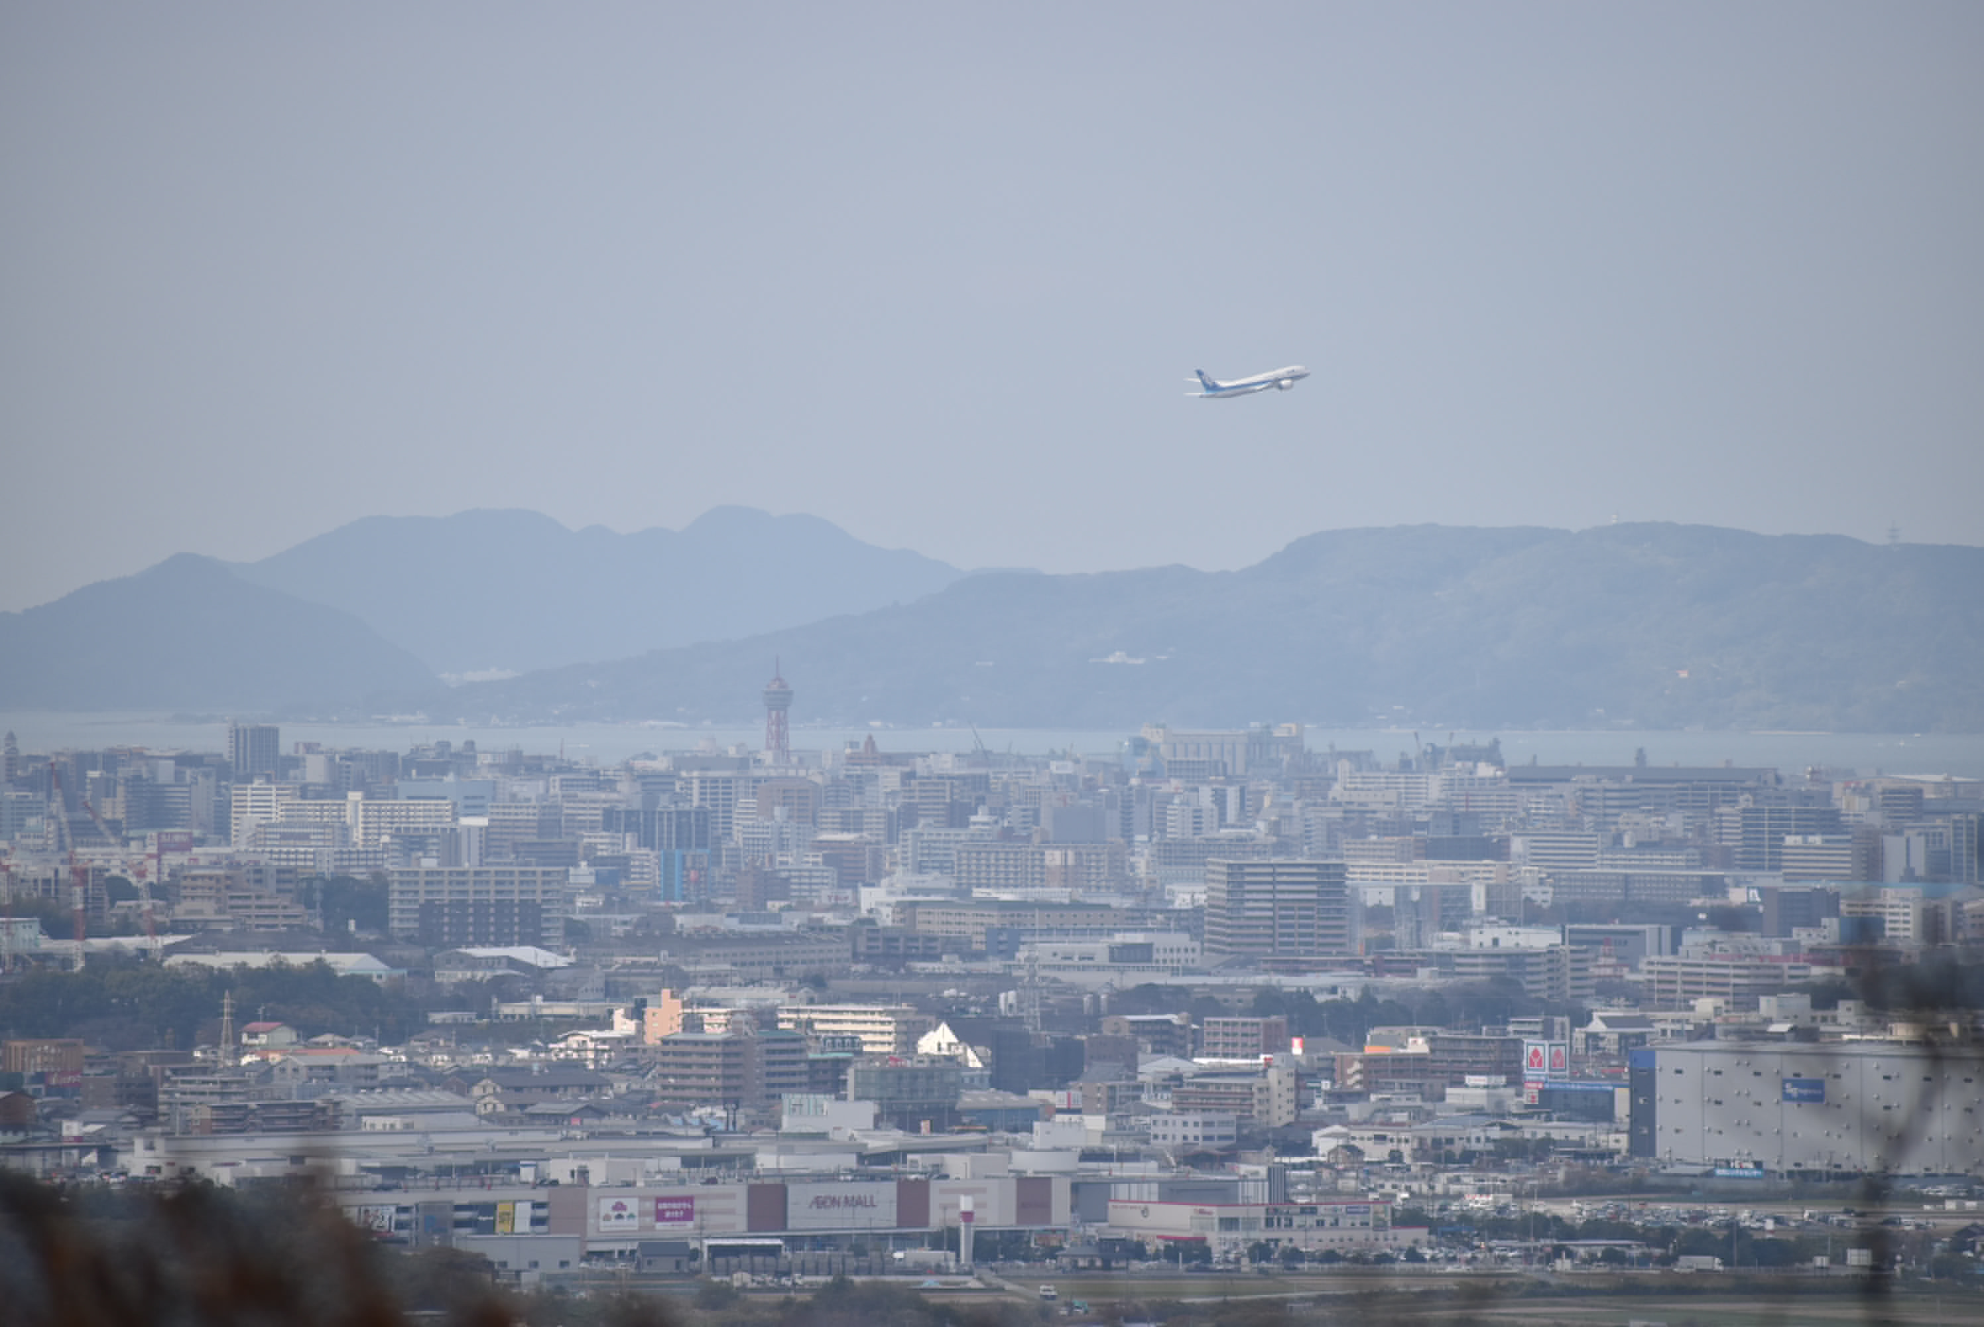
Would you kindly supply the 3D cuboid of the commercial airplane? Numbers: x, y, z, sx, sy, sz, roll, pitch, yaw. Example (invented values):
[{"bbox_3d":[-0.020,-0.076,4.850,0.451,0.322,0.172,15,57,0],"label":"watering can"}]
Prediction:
[{"bbox_3d":[110.690,-122.340,8440.000,59.800,16.600,60.100,-14,10,-35],"label":"commercial airplane"}]

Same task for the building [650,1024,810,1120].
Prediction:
[{"bbox_3d":[-68.400,108.360,5200.000,23.500,24.500,33.000,0,1,40],"label":"building"}]

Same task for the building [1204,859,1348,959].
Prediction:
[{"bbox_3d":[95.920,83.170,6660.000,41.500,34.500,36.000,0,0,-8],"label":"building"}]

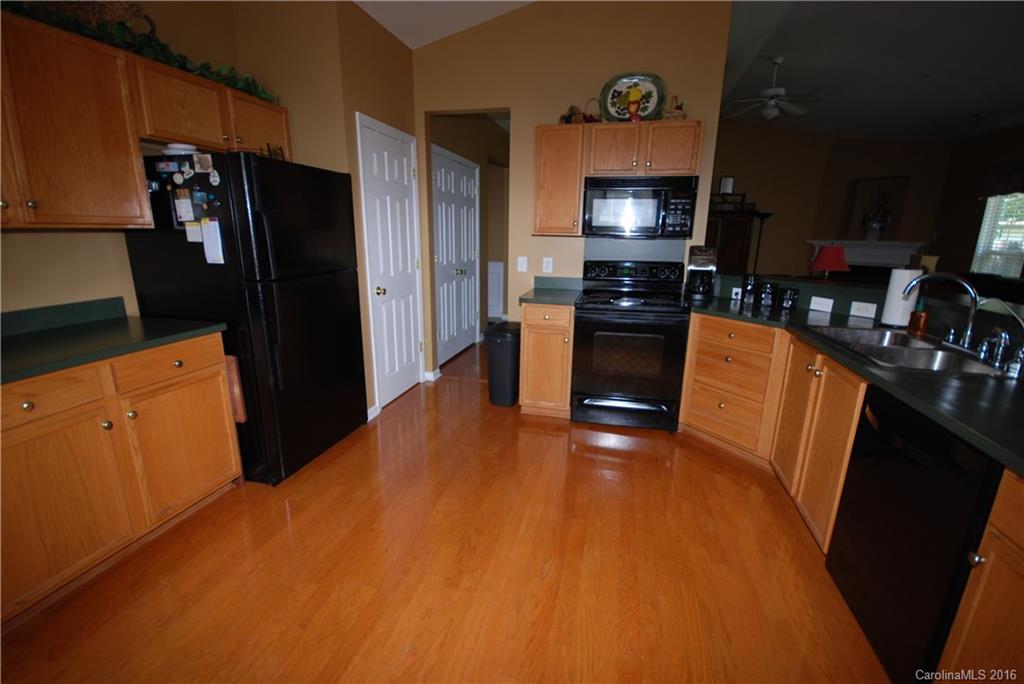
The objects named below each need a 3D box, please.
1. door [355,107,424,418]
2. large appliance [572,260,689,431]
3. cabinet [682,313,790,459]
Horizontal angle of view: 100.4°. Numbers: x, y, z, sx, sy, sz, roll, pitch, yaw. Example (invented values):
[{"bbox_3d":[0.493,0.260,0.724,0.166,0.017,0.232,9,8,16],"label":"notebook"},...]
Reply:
[{"bbox_3d":[-0.922,-0.544,3.399,0.060,2.090,0.770,5,14,15],"label":"door"},{"bbox_3d":[0.883,0.005,3.223,0.757,1.165,0.645,5,14,15],"label":"large appliance"},{"bbox_3d":[1.597,0.252,2.826,0.600,0.826,0.600,-8,17,-30],"label":"cabinet"}]

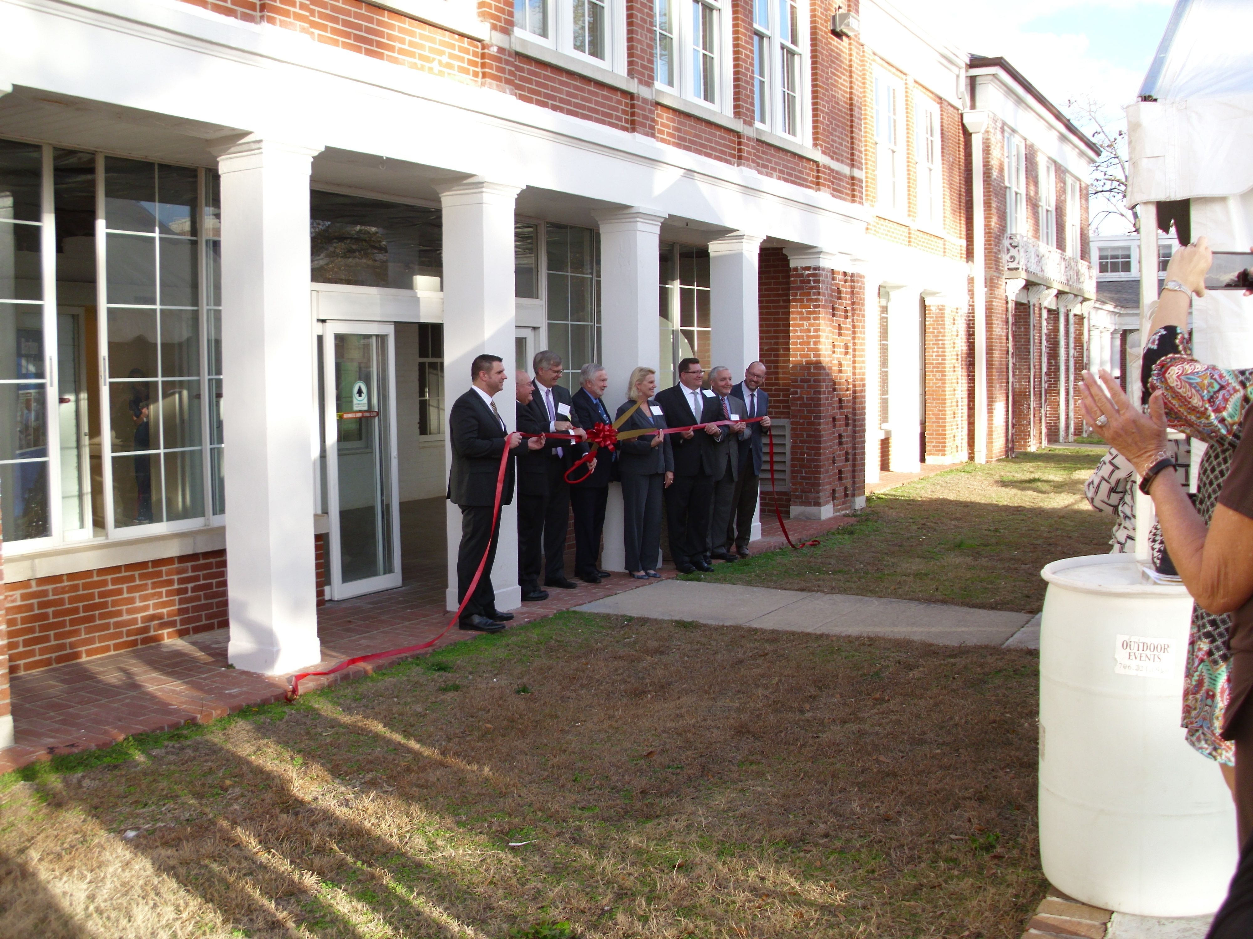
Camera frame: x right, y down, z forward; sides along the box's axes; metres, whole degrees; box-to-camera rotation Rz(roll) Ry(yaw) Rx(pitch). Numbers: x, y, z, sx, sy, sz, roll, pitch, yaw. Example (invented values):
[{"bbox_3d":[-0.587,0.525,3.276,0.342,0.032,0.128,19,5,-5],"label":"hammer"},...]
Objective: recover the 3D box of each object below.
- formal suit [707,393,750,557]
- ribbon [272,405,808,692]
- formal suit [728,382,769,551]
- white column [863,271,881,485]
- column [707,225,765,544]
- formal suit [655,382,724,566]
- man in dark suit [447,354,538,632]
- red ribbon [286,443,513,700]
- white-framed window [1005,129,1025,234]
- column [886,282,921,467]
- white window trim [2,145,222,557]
[{"bbox_3d":[0.904,0.036,12.274,0.360,1.480,0.520,4,6,45],"label":"formal suit"},{"bbox_3d":[0.026,0.324,10.297,0.420,1.360,7.100,2,5,29],"label":"ribbon"},{"bbox_3d":[1.073,-0.036,12.620,0.490,1.520,0.340,-2,5,-27],"label":"formal suit"},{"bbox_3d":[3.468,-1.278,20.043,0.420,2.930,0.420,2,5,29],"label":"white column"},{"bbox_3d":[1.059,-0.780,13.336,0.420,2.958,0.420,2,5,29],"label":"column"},{"bbox_3d":[0.537,0.035,11.619,0.370,1.560,0.570,4,6,45],"label":"formal suit"},{"bbox_3d":[-0.881,0.141,8.998,0.460,1.785,0.520,1,4,16],"label":"man in dark suit"},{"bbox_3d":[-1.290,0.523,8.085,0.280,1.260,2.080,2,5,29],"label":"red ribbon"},{"bbox_3d":[7.293,-5.319,25.902,0.150,1.949,1.639,2,5,29],"label":"white-framed window"},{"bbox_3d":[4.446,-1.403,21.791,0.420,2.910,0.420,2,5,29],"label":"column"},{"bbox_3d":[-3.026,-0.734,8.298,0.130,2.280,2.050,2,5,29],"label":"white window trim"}]

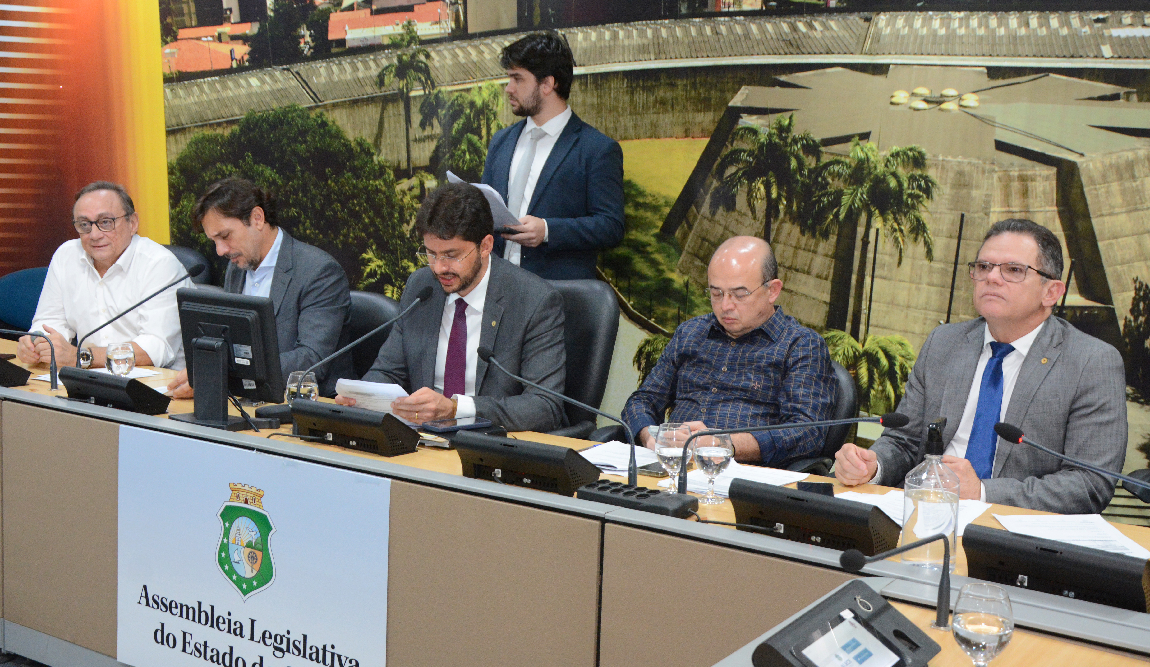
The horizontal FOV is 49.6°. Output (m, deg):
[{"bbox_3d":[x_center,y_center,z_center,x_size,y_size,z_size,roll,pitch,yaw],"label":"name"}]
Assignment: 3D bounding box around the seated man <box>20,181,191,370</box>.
[{"bbox_3d":[-1.522,0.226,3.723,0.560,1.300,0.800,4,11,23],"label":"seated man"}]

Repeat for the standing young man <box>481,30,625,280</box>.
[{"bbox_3d":[-0.104,0.006,3.700,0.520,1.790,0.380,6,7,32],"label":"standing young man"}]

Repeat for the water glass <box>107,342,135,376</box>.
[{"bbox_3d":[-1.255,0.102,3.453,0.081,0.143,0.081,0,10,0],"label":"water glass"}]

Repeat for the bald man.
[{"bbox_3d":[0.322,0.395,2.915,0.530,1.225,0.700,6,7,32],"label":"bald man"}]

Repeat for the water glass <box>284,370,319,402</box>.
[{"bbox_3d":[-0.671,0.169,3.081,0.081,0.143,0.081,0,10,0],"label":"water glass"}]

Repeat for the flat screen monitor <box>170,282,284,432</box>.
[{"bbox_3d":[-0.839,0.049,2.952,0.310,0.308,0.200,6,7,29],"label":"flat screen monitor"}]

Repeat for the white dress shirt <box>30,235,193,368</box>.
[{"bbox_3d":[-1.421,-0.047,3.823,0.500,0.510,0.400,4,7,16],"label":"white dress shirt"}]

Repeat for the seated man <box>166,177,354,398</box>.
[{"bbox_3d":[-0.961,0.227,3.561,0.560,1.310,0.700,6,7,32],"label":"seated man"}]

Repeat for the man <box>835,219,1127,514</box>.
[{"bbox_3d":[0.855,0.431,2.595,0.600,1.300,0.820,9,13,40],"label":"man"}]

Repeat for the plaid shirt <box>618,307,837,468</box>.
[{"bbox_3d":[0.370,0.173,2.962,0.510,0.500,0.410,6,7,32],"label":"plaid shirt"}]

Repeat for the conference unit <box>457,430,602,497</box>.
[{"bbox_3d":[-0.091,0.246,2.429,0.256,0.092,0.140,6,7,32],"label":"conference unit"}]

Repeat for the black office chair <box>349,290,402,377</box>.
[{"bbox_3d":[-0.876,0.390,3.724,0.620,0.980,0.640,7,12,33],"label":"black office chair"}]

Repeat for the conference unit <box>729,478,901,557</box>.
[{"bbox_3d":[0.406,0.303,2.103,0.256,0.092,0.140,7,8,37],"label":"conference unit"}]

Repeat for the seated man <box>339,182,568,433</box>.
[{"bbox_3d":[-0.323,0.322,3.138,0.580,1.320,0.820,6,11,30],"label":"seated man"}]

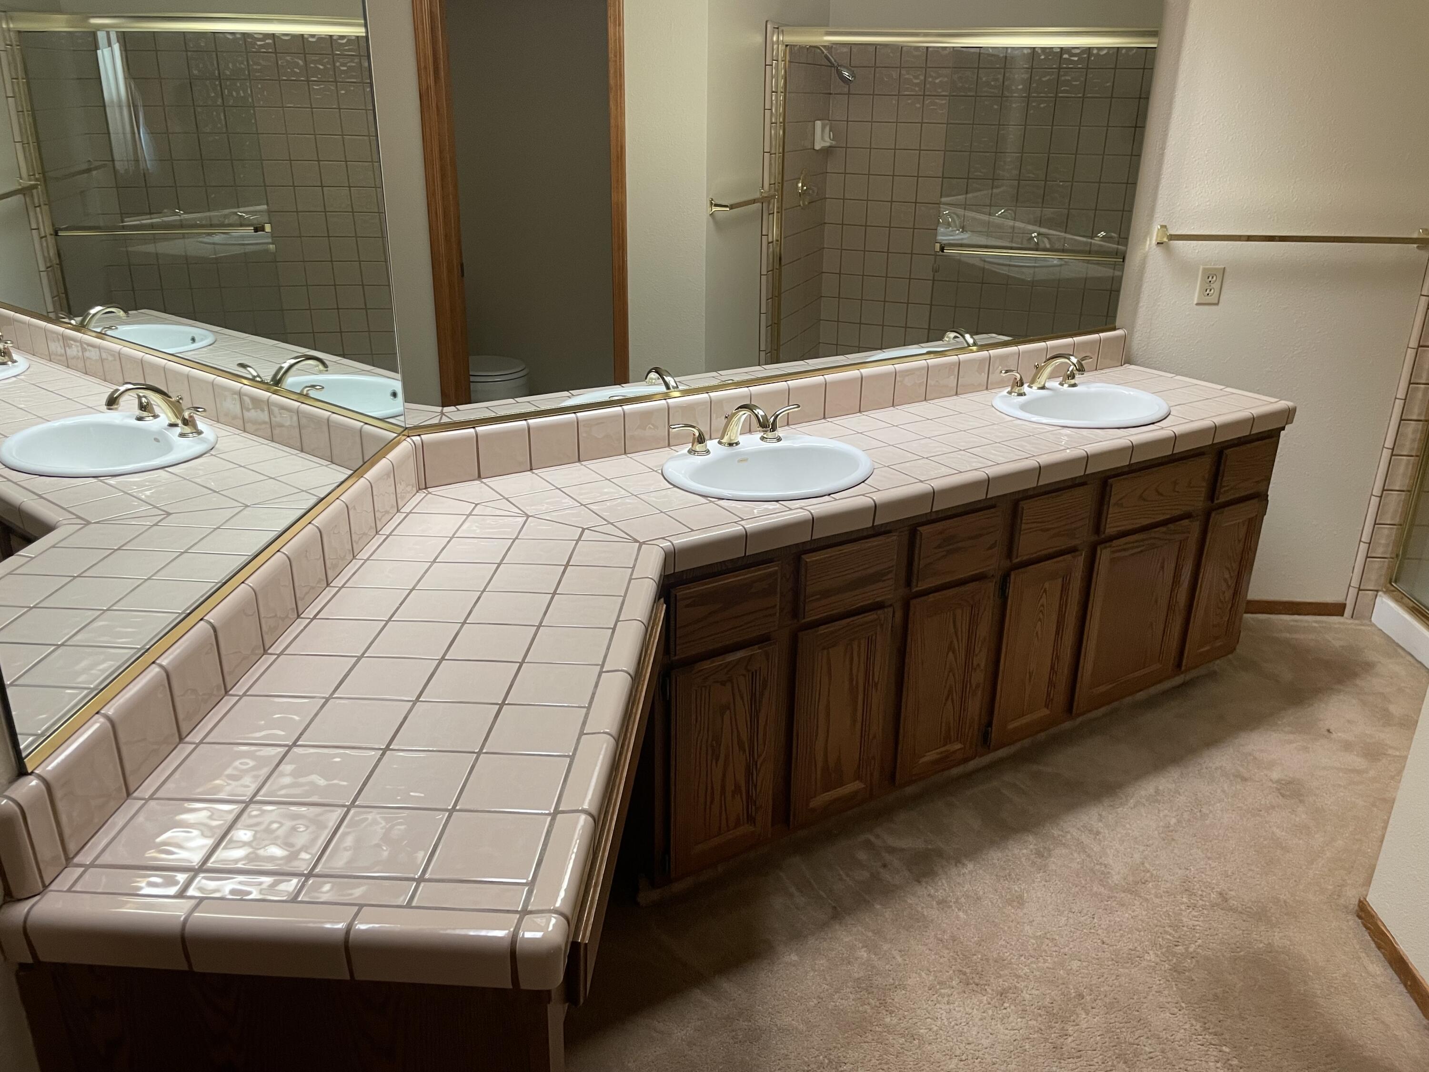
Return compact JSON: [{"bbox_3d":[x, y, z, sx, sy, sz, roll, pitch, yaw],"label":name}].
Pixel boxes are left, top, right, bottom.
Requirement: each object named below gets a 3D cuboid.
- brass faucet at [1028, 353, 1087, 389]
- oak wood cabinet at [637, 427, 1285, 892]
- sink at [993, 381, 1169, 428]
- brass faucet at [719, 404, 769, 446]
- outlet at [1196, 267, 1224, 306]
[{"bbox_3d":[0.930,-0.438,2.905,0.052,0.115,0.183,-13,25,-30],"label":"brass faucet"},{"bbox_3d":[0.567,0.138,2.762,1.955,0.753,0.544,-13,25,-30],"label":"oak wood cabinet"},{"bbox_3d":[0.968,-0.284,2.865,0.513,0.153,0.432,-13,25,-30],"label":"sink"},{"bbox_3d":[0.067,-0.241,2.401,0.052,0.113,0.176,-13,25,-30],"label":"brass faucet"},{"bbox_3d":[1.476,-0.741,3.189,0.071,0.115,0.013,2,22,3],"label":"outlet"}]

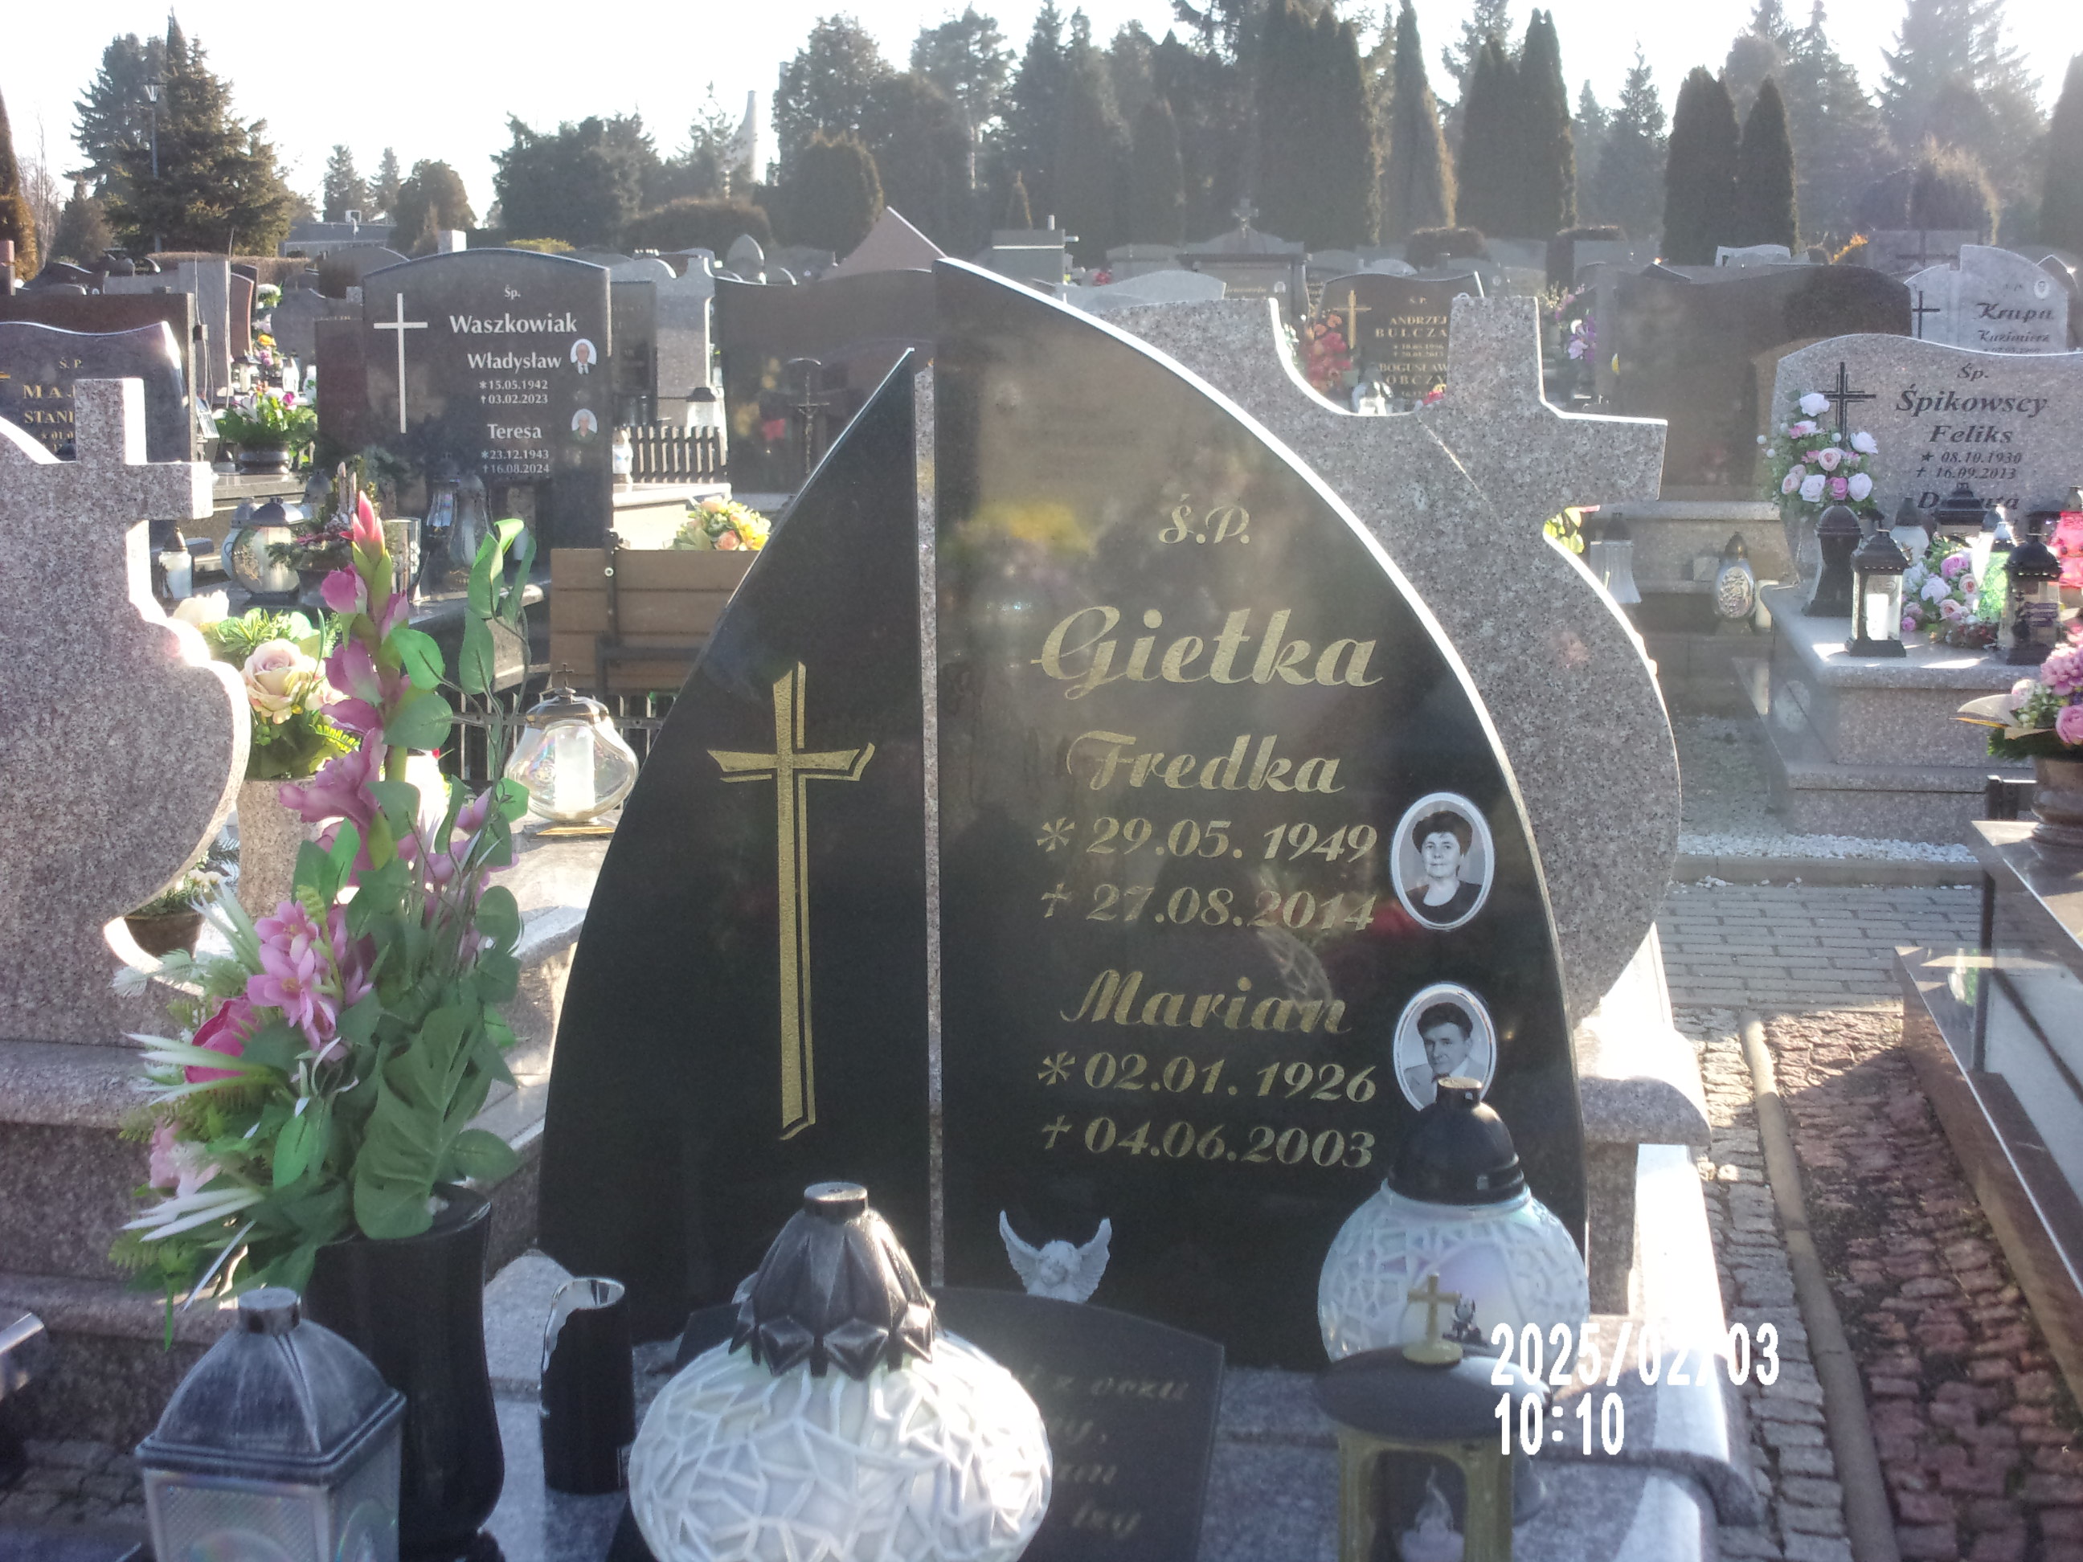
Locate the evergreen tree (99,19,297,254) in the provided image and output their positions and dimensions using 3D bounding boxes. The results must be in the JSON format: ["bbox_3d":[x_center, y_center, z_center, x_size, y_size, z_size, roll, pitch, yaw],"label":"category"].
[{"bbox_3d":[-14.569,-10.362,54.594,3.283,5.192,3.283,0,9,0],"label":"evergreen tree"}]

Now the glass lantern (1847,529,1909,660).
[{"bbox_3d":[2.146,-0.489,8.144,0.147,0.327,0.147,1,9,9],"label":"glass lantern"}]

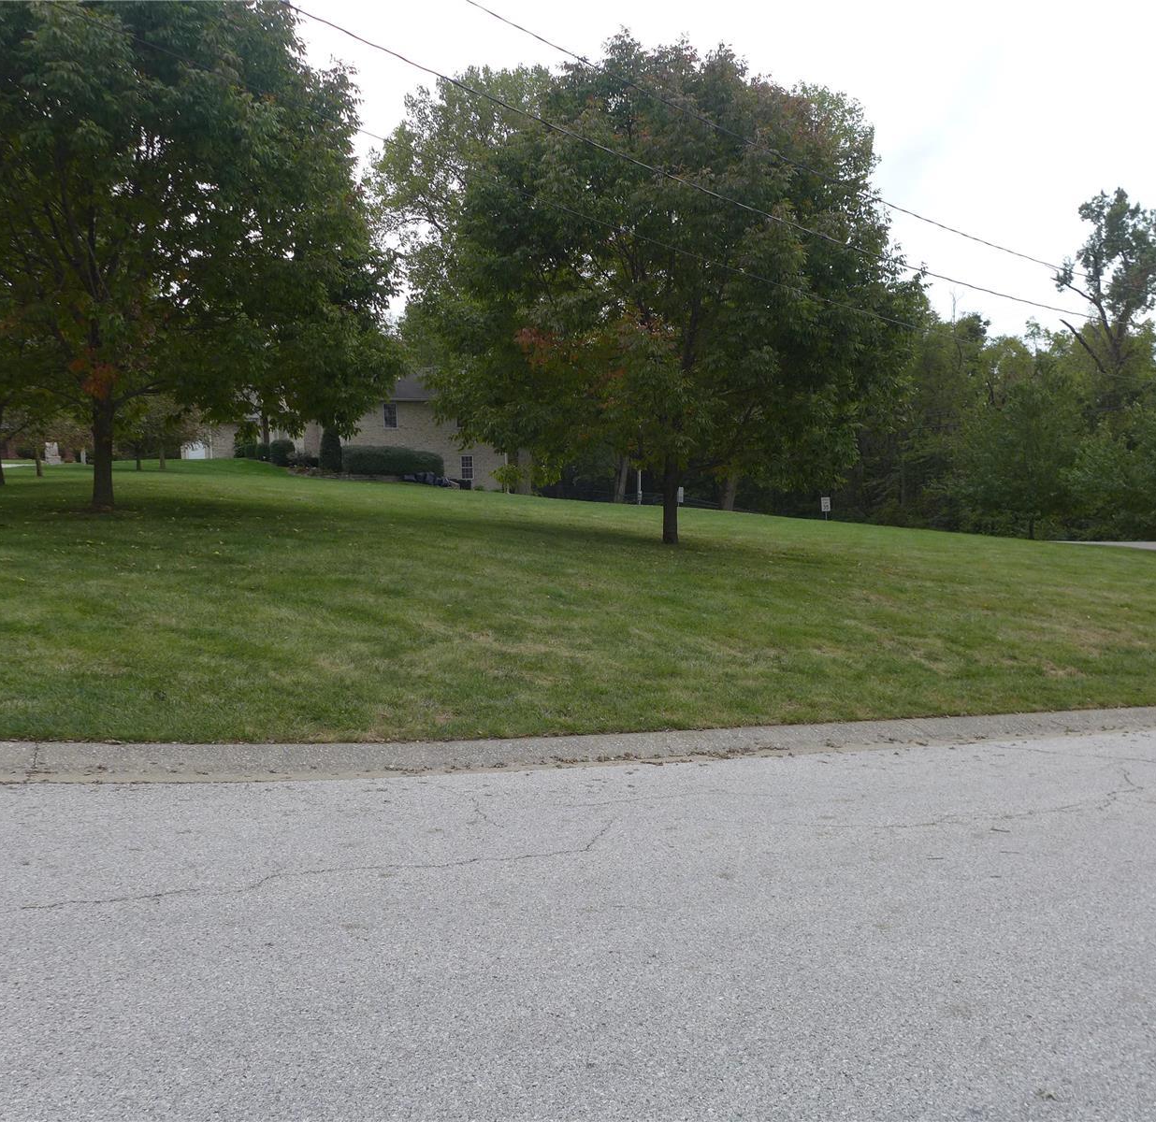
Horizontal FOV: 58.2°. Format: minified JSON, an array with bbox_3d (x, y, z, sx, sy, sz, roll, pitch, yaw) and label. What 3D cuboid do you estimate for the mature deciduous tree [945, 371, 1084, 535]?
[{"bbox_3d":[15.634,-3.731,37.000,4.880,5.920,4.880,0,3,0],"label":"mature deciduous tree"}]

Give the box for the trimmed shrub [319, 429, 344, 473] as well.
[{"bbox_3d":[-12.838,-5.811,54.000,1.280,2.430,1.280,0,3,0],"label":"trimmed shrub"}]

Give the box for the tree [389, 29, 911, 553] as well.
[{"bbox_3d":[1.402,-4.956,19.000,9.720,9.250,9.230,0,3,0],"label":"tree"}]

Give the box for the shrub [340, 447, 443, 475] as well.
[{"bbox_3d":[-9.792,-5.299,55.000,5.390,1.610,1.800,0,3,0],"label":"shrub"}]

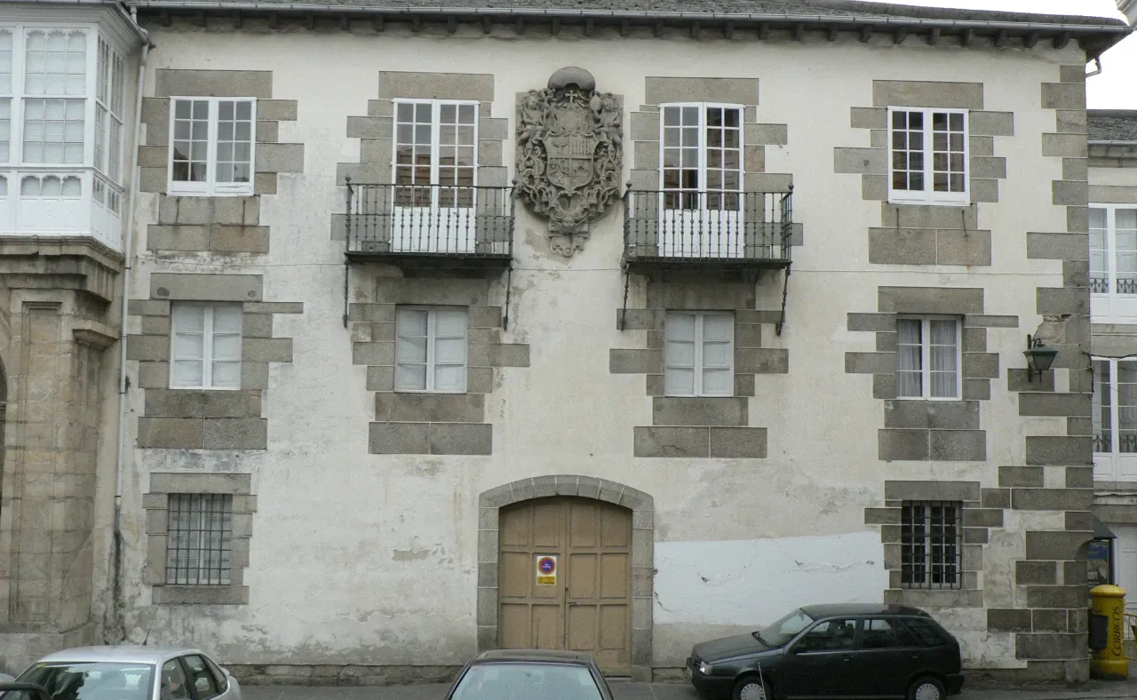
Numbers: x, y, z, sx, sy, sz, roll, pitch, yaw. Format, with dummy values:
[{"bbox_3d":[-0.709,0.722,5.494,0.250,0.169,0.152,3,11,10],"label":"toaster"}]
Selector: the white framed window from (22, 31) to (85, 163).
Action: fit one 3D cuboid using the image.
[{"bbox_3d":[-7.764,-3.826,23.348,0.967,2.104,0.120,1,-5,-2],"label":"white framed window"}]

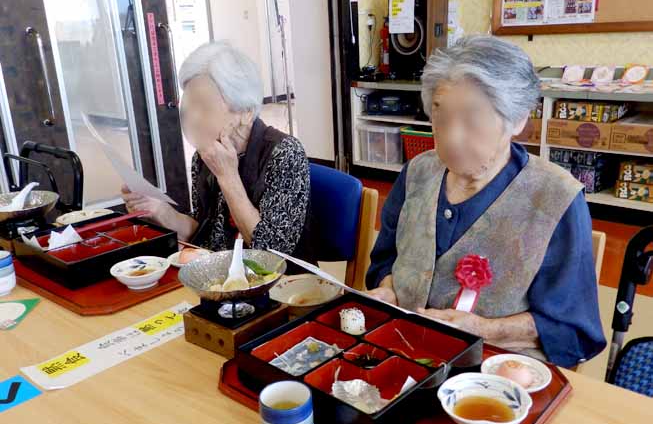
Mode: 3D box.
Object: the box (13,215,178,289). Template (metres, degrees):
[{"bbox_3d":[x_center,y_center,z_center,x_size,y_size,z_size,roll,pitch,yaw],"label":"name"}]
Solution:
[{"bbox_3d":[-0.532,0.083,1.420,0.256,0.053,0.256,14,24,42],"label":"box"}]

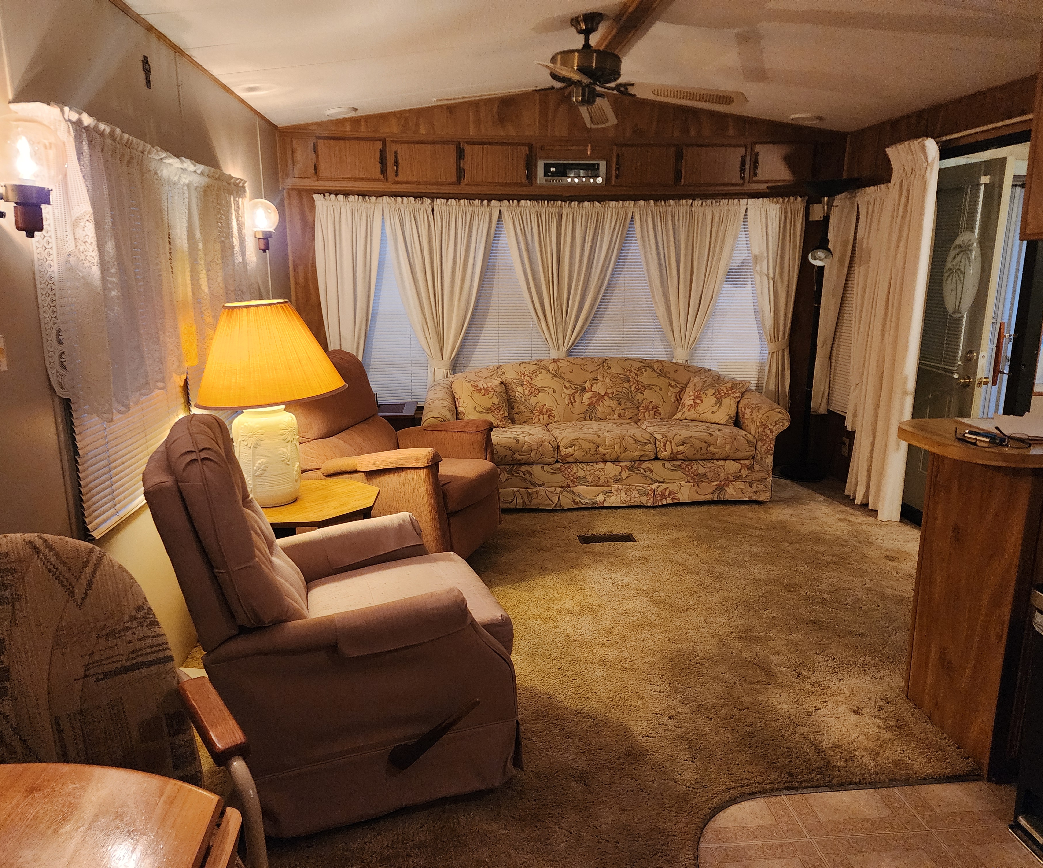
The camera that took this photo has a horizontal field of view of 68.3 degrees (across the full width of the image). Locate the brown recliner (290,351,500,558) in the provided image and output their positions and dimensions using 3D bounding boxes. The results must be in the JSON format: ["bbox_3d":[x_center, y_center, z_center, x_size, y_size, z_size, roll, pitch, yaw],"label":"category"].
[{"bbox_3d":[-0.657,0.048,4.024,0.940,1.000,0.820,3,13,16],"label":"brown recliner"}]

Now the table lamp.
[{"bbox_3d":[-0.935,-0.112,2.864,0.560,0.730,0.560,-1,13,-5],"label":"table lamp"}]

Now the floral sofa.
[{"bbox_3d":[0.455,-0.048,4.733,2.090,0.800,0.860,-1,12,-5],"label":"floral sofa"}]

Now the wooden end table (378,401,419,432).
[{"bbox_3d":[-0.922,0.096,4.917,0.500,0.520,0.470,-1,13,-5],"label":"wooden end table"}]

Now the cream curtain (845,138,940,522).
[{"bbox_3d":[1.996,-0.543,4.208,0.130,1.960,0.490,-1,12,-5],"label":"cream curtain"}]

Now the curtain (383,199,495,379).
[{"bbox_3d":[-0.500,-0.808,4.889,0.700,1.300,0.120,-3,13,-16],"label":"curtain"}]

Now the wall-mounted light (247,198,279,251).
[{"bbox_3d":[-1.237,-0.995,3.659,0.190,0.255,0.155,-1,13,-5],"label":"wall-mounted light"}]

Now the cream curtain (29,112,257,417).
[{"bbox_3d":[-1.198,-0.573,2.707,0.100,0.790,1.780,-1,13,-5],"label":"cream curtain"}]

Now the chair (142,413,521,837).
[{"bbox_3d":[-0.551,0.414,2.287,0.930,1.040,0.790,-5,13,-20],"label":"chair"}]

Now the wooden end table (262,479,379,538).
[{"bbox_3d":[-0.791,0.496,2.852,0.520,0.530,0.520,-1,12,-5],"label":"wooden end table"}]

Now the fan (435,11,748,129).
[{"bbox_3d":[0.255,-1.541,3.166,1.300,0.380,1.300,2,13,11],"label":"fan"}]

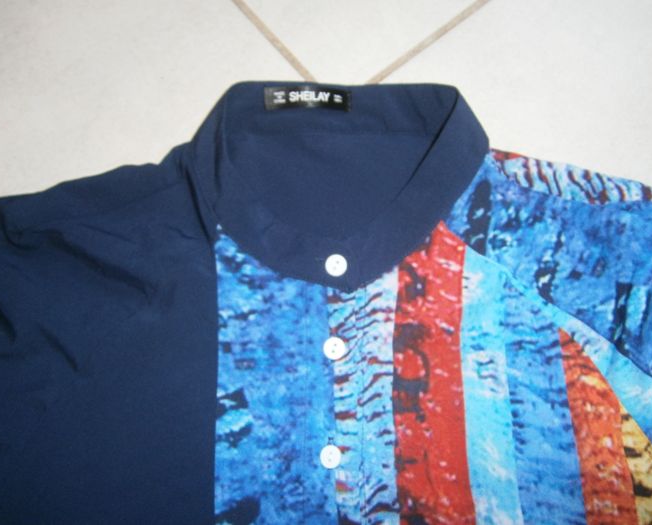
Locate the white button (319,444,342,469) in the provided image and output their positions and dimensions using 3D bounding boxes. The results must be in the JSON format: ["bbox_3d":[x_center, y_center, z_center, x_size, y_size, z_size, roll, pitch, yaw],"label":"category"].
[{"bbox_3d":[0.002,0.095,0.258,0.011,0.003,0.011,0,72,0],"label":"white button"}]

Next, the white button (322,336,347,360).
[{"bbox_3d":[0.004,0.044,0.271,0.011,0.003,0.011,0,72,0],"label":"white button"}]

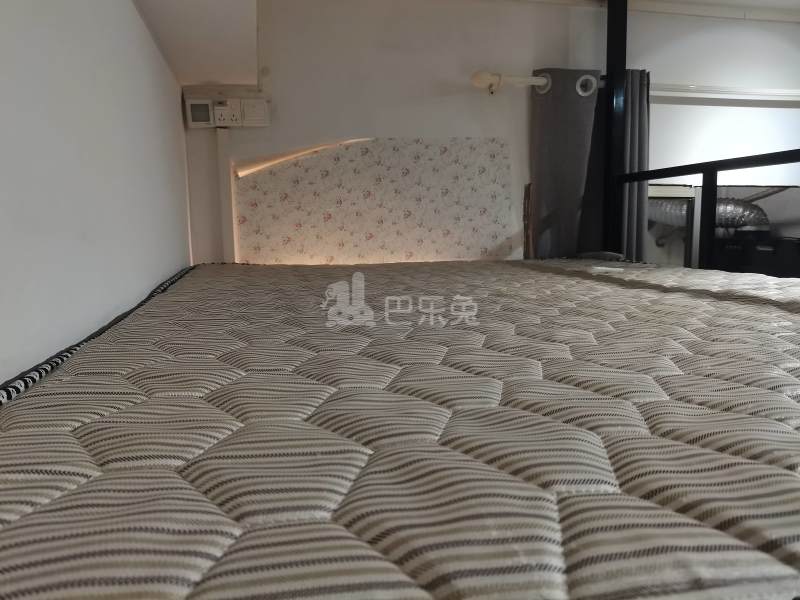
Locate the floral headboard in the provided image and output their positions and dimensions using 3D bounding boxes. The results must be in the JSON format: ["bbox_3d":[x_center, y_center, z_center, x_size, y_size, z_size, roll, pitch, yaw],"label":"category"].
[{"bbox_3d":[-0.061,-0.324,1.974,0.939,0.428,0.050,-3,7,-13],"label":"floral headboard"}]

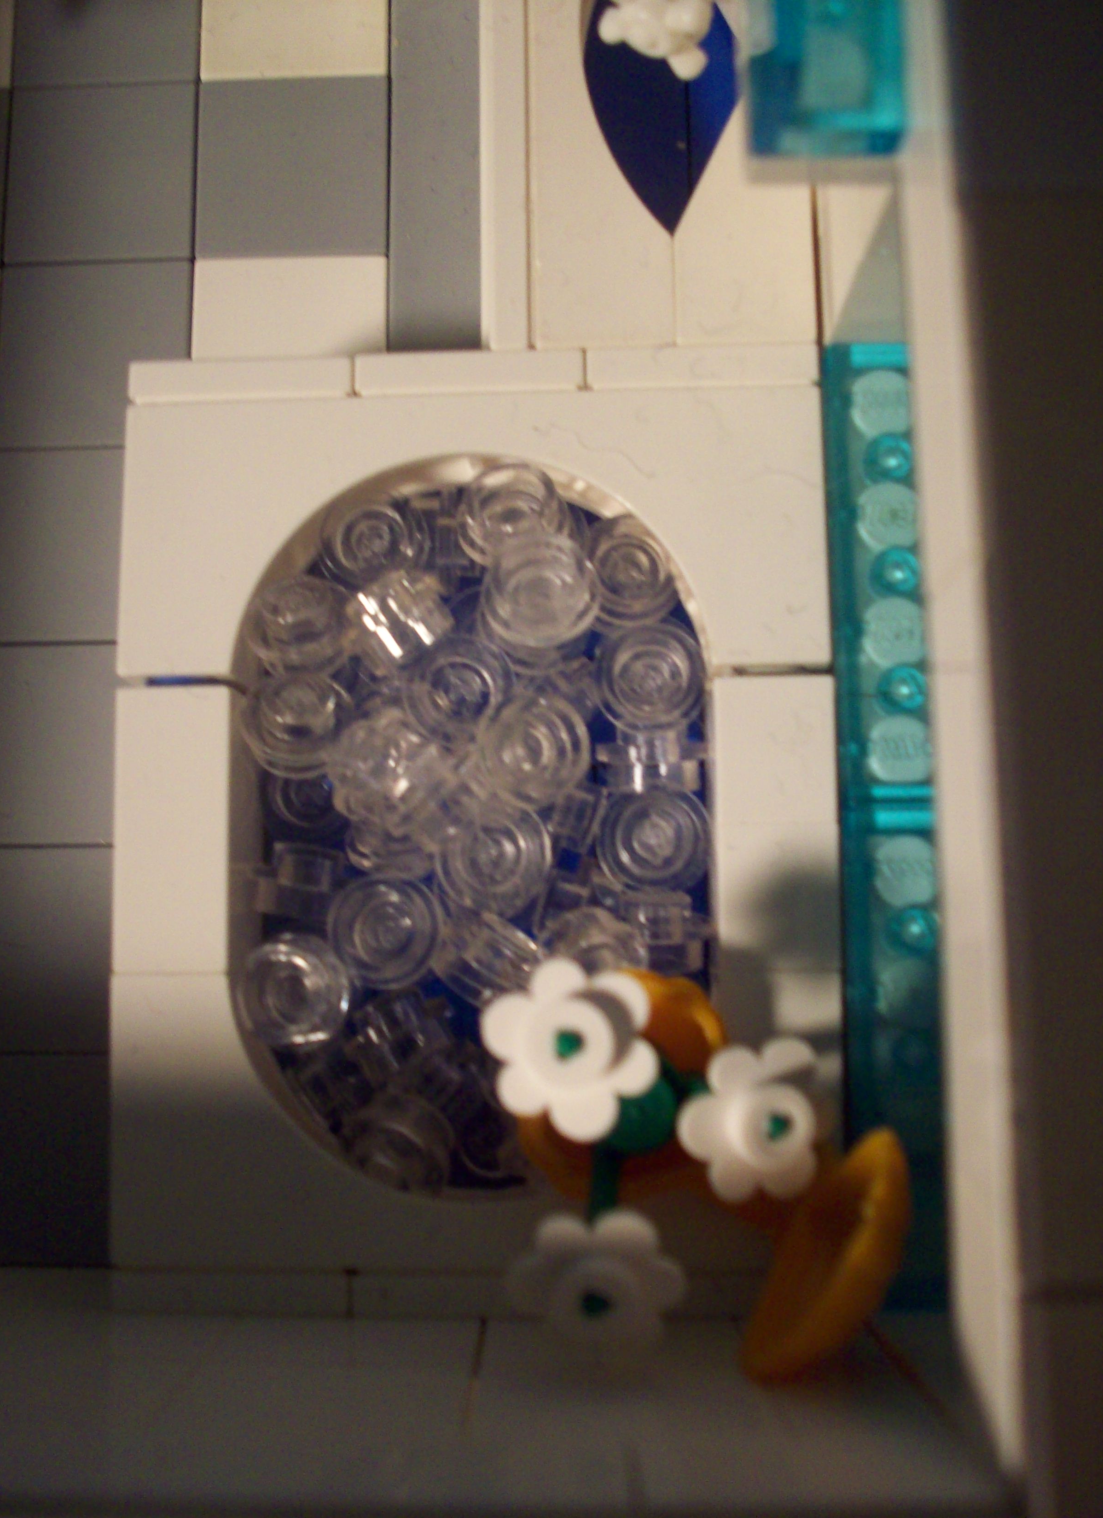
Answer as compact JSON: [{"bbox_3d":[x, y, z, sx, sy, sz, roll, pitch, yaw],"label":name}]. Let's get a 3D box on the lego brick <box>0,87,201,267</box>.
[{"bbox_3d":[-0.037,-0.048,0.136,0.016,0.003,0.016,-1,82,2],"label":"lego brick"}]

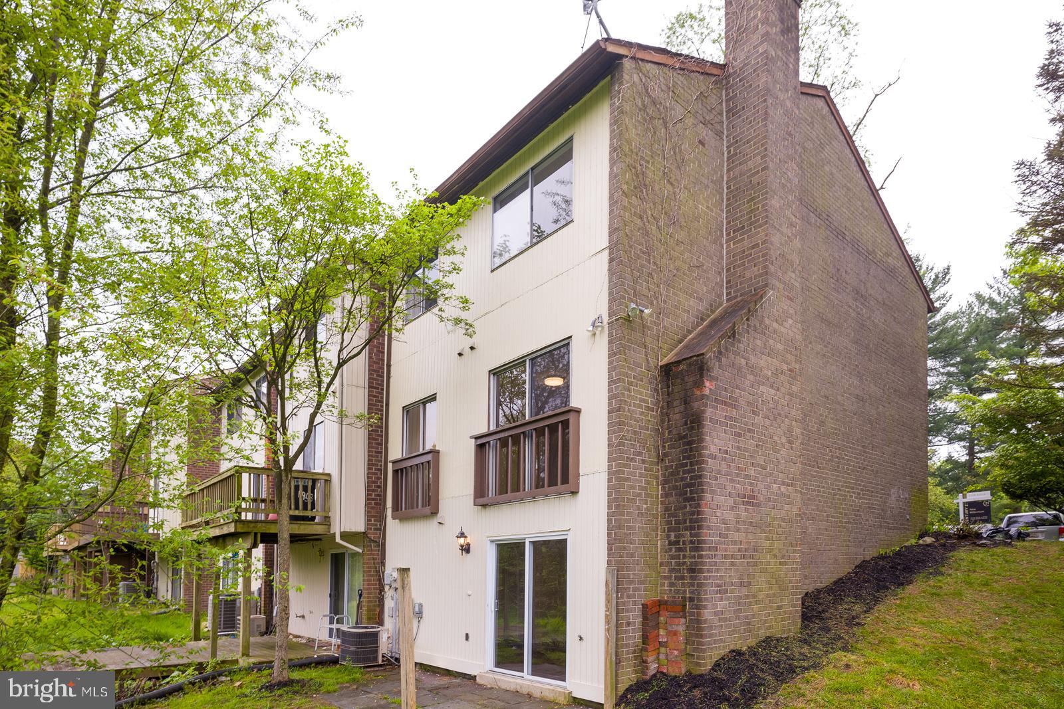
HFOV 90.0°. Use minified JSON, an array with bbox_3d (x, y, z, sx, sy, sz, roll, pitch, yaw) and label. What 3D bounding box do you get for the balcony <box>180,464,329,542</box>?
[{"bbox_3d":[-6.412,3.490,12.050,1.700,1.220,4.800,15,-23,-38],"label":"balcony"}]

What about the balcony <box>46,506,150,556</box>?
[{"bbox_3d":[-15.347,6.311,19.200,1.900,1.350,5.300,15,-23,-38],"label":"balcony"}]

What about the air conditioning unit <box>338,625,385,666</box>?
[{"bbox_3d":[-3.029,5.192,9.500,0.650,0.580,0.650,15,-23,-38],"label":"air conditioning unit"}]

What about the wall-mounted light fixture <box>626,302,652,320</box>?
[{"bbox_3d":[1.275,-0.526,6.350,0.270,0.180,0.190,15,-23,-38],"label":"wall-mounted light fixture"}]

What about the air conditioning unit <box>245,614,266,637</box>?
[{"bbox_3d":[-6.952,6.791,13.300,0.520,0.540,0.500,15,-23,-38],"label":"air conditioning unit"}]

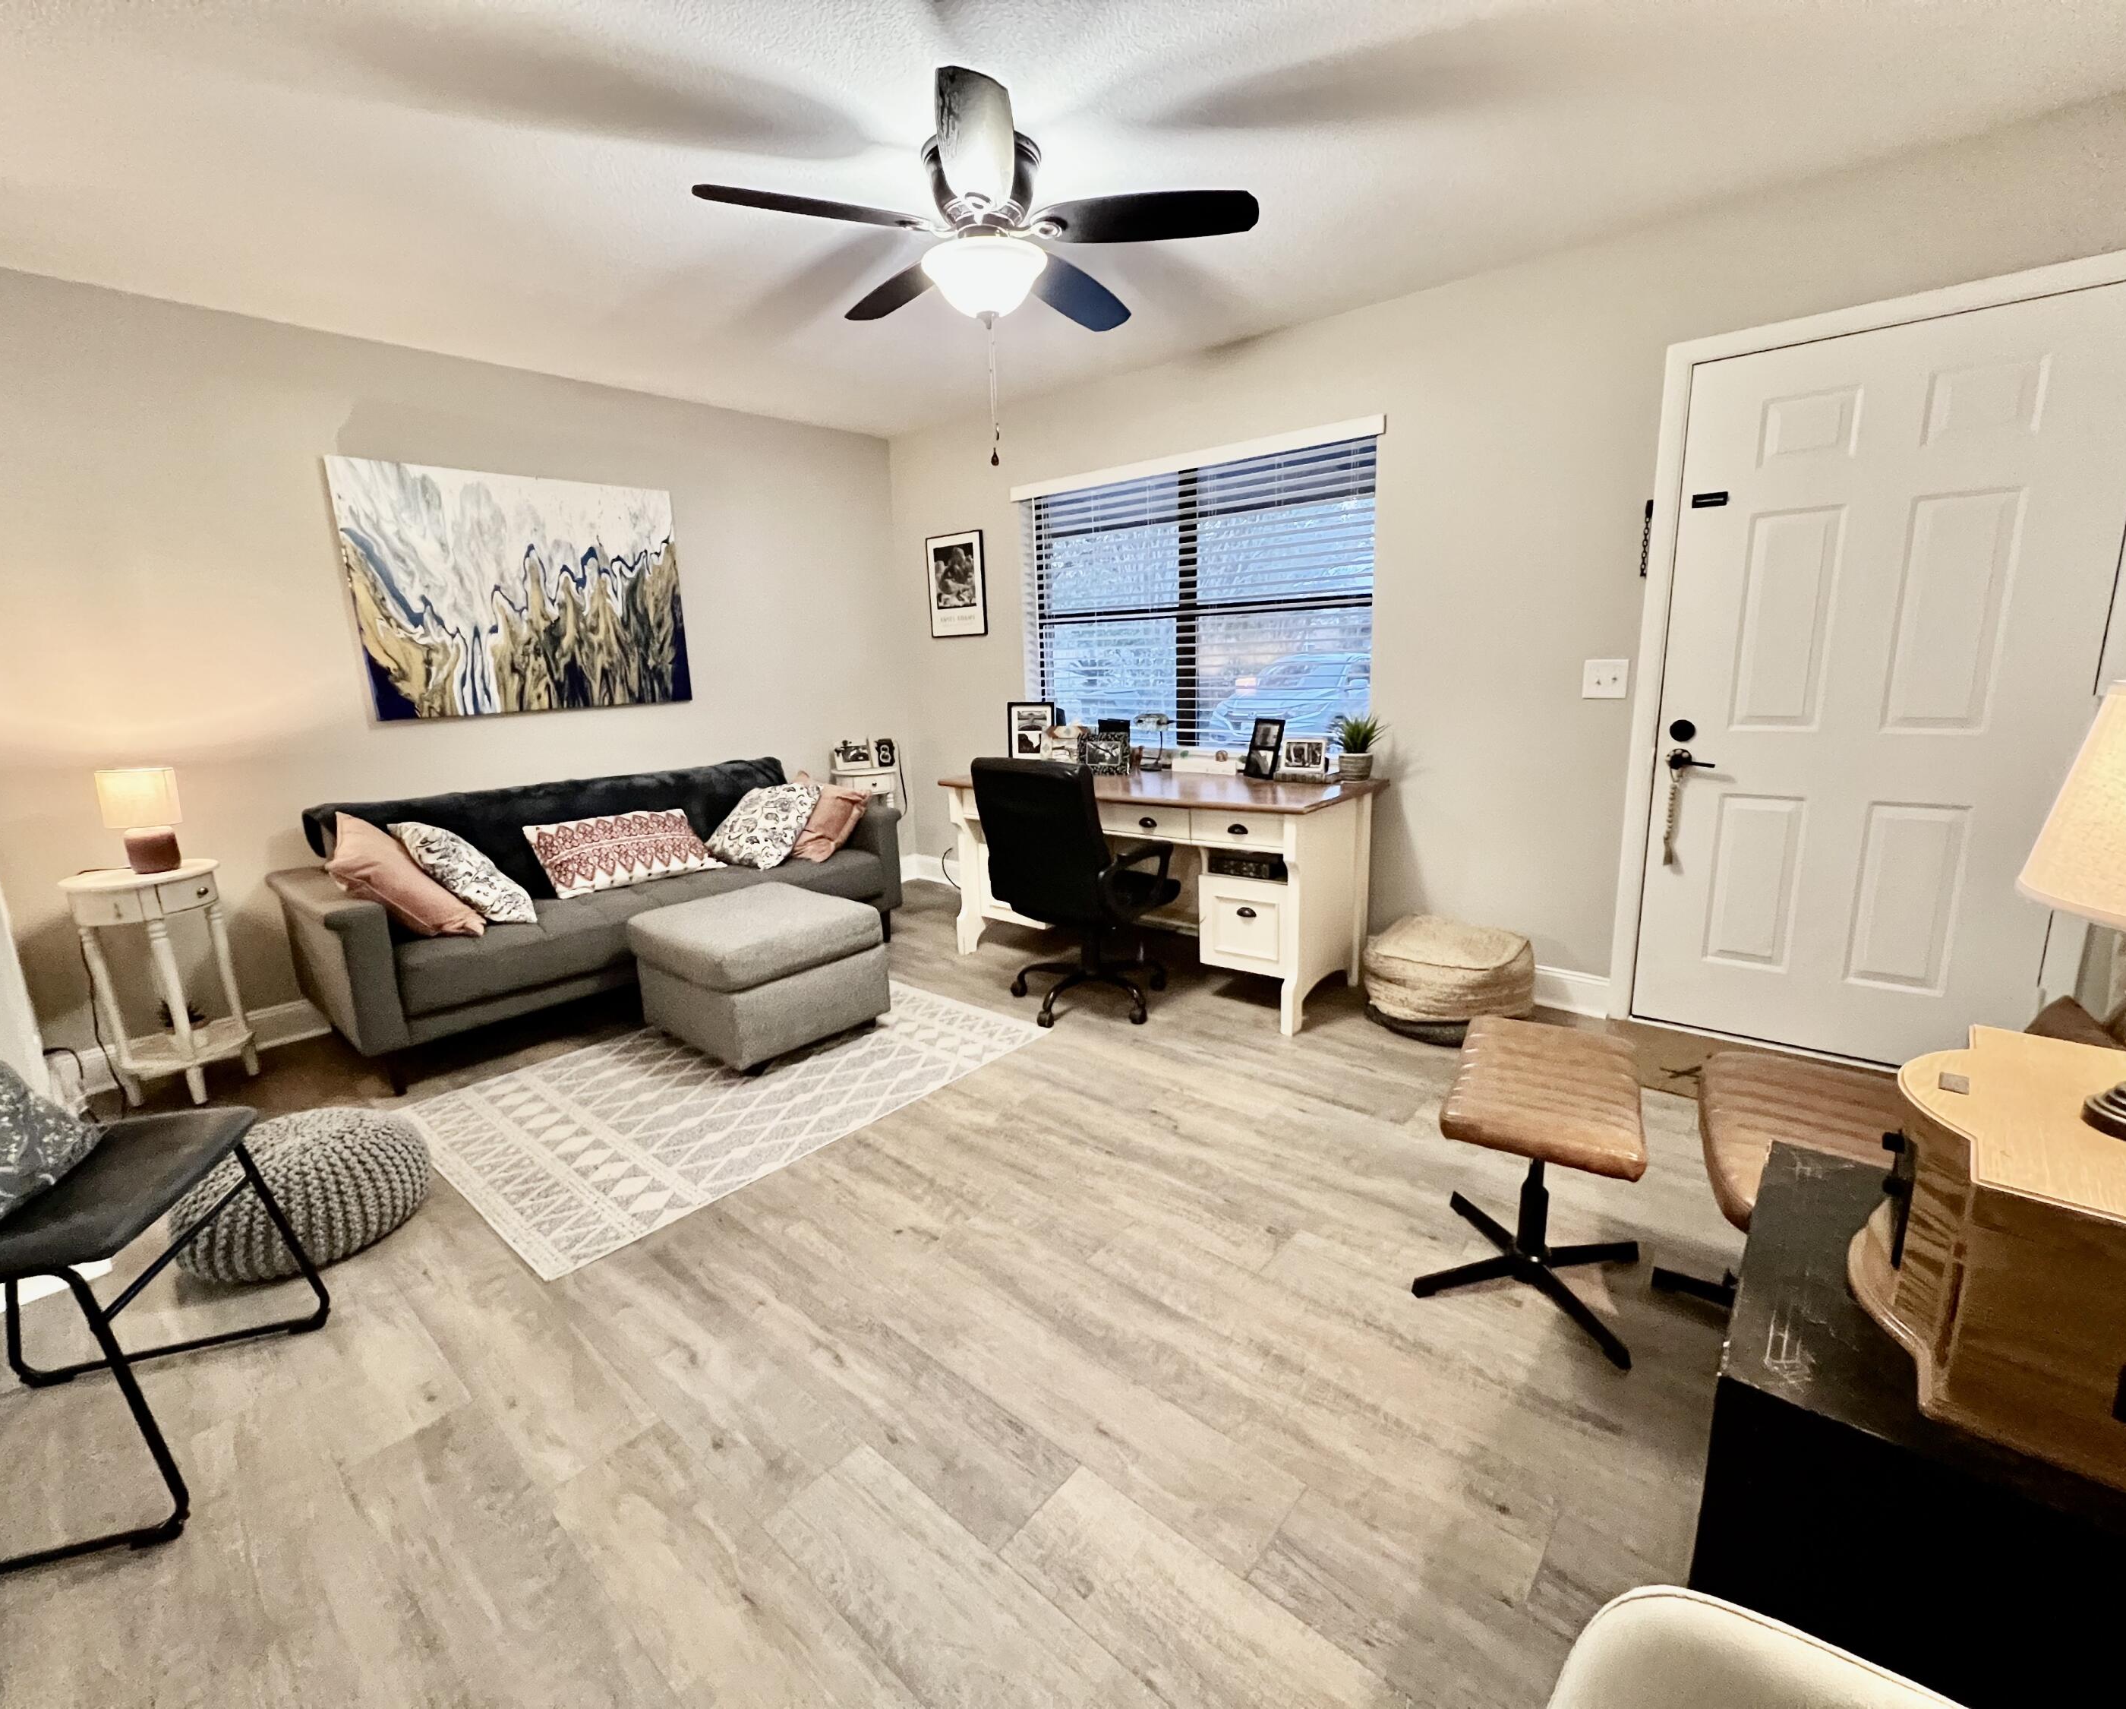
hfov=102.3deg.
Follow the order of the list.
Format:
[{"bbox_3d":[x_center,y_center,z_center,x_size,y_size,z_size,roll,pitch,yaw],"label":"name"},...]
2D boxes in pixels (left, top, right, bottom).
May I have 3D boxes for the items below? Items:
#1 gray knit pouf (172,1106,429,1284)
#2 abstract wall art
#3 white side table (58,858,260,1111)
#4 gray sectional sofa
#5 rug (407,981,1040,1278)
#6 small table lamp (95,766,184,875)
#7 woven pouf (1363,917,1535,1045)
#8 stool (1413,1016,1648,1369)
[{"bbox_3d":[-1.652,0.735,1.876,0.430,0.275,0.430,8,15,37],"label":"gray knit pouf"},{"bbox_3d":[-2.287,-1.125,3.718,0.035,0.970,1.275,8,16,41],"label":"abstract wall art"},{"bbox_3d":[-2.715,0.397,2.607,0.340,0.690,0.340,-1,12,1],"label":"white side table"},{"bbox_3d":[-1.832,0.153,3.672,0.880,0.860,2.130,8,16,41],"label":"gray sectional sofa"},{"bbox_3d":[-1.082,0.717,2.899,1.280,0.012,1.630,8,16,41],"label":"rug"},{"bbox_3d":[-3.017,-0.111,2.818,0.180,0.330,0.180,8,17,41],"label":"small table lamp"},{"bbox_3d":[1.269,0.417,2.817,0.480,0.350,0.480,8,15,37],"label":"woven pouf"},{"bbox_3d":[0.929,0.635,1.663,0.350,0.420,0.430,6,14,31],"label":"stool"}]

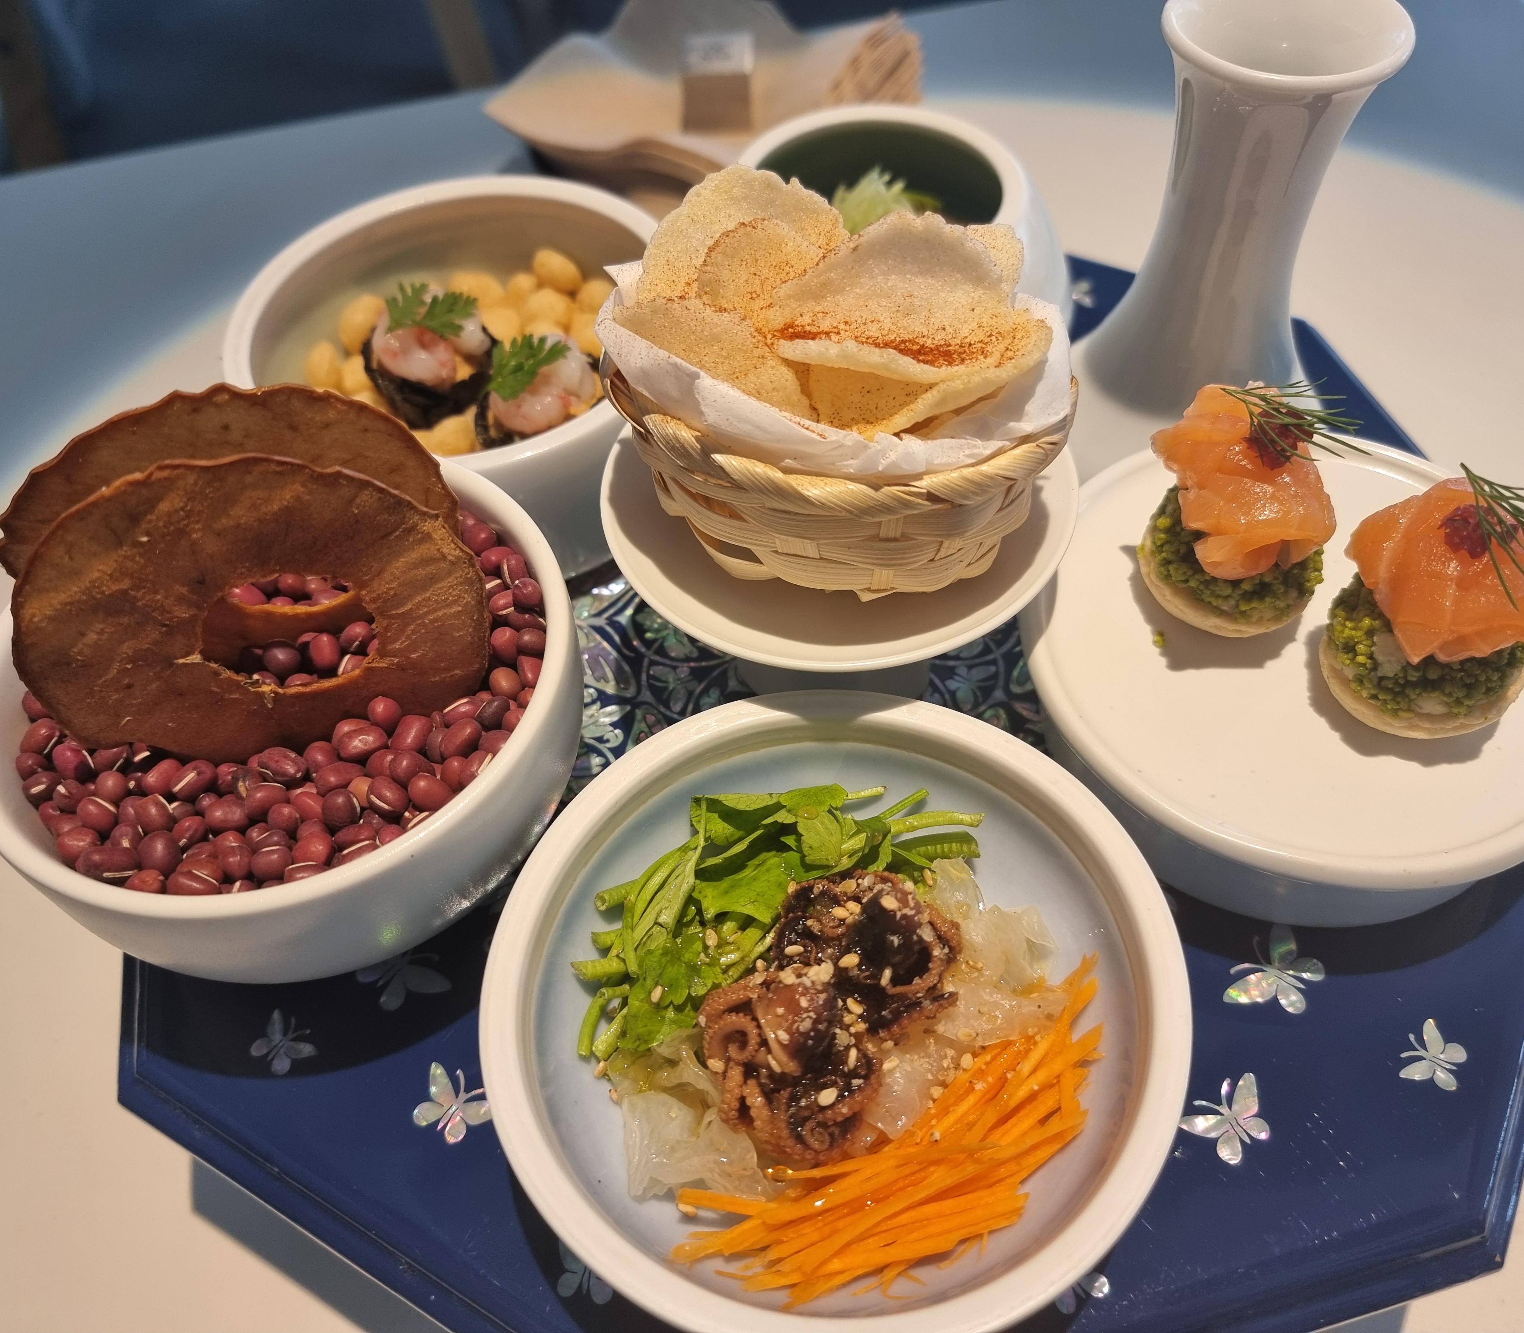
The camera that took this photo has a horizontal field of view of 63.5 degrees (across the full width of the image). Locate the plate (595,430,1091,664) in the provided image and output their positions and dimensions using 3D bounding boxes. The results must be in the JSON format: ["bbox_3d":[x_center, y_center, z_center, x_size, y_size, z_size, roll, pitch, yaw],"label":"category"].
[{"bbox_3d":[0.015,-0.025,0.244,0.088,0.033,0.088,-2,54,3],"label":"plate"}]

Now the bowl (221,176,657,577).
[{"bbox_3d":[-0.066,-0.066,0.289,0.102,0.043,0.102,-2,54,3],"label":"bowl"}]

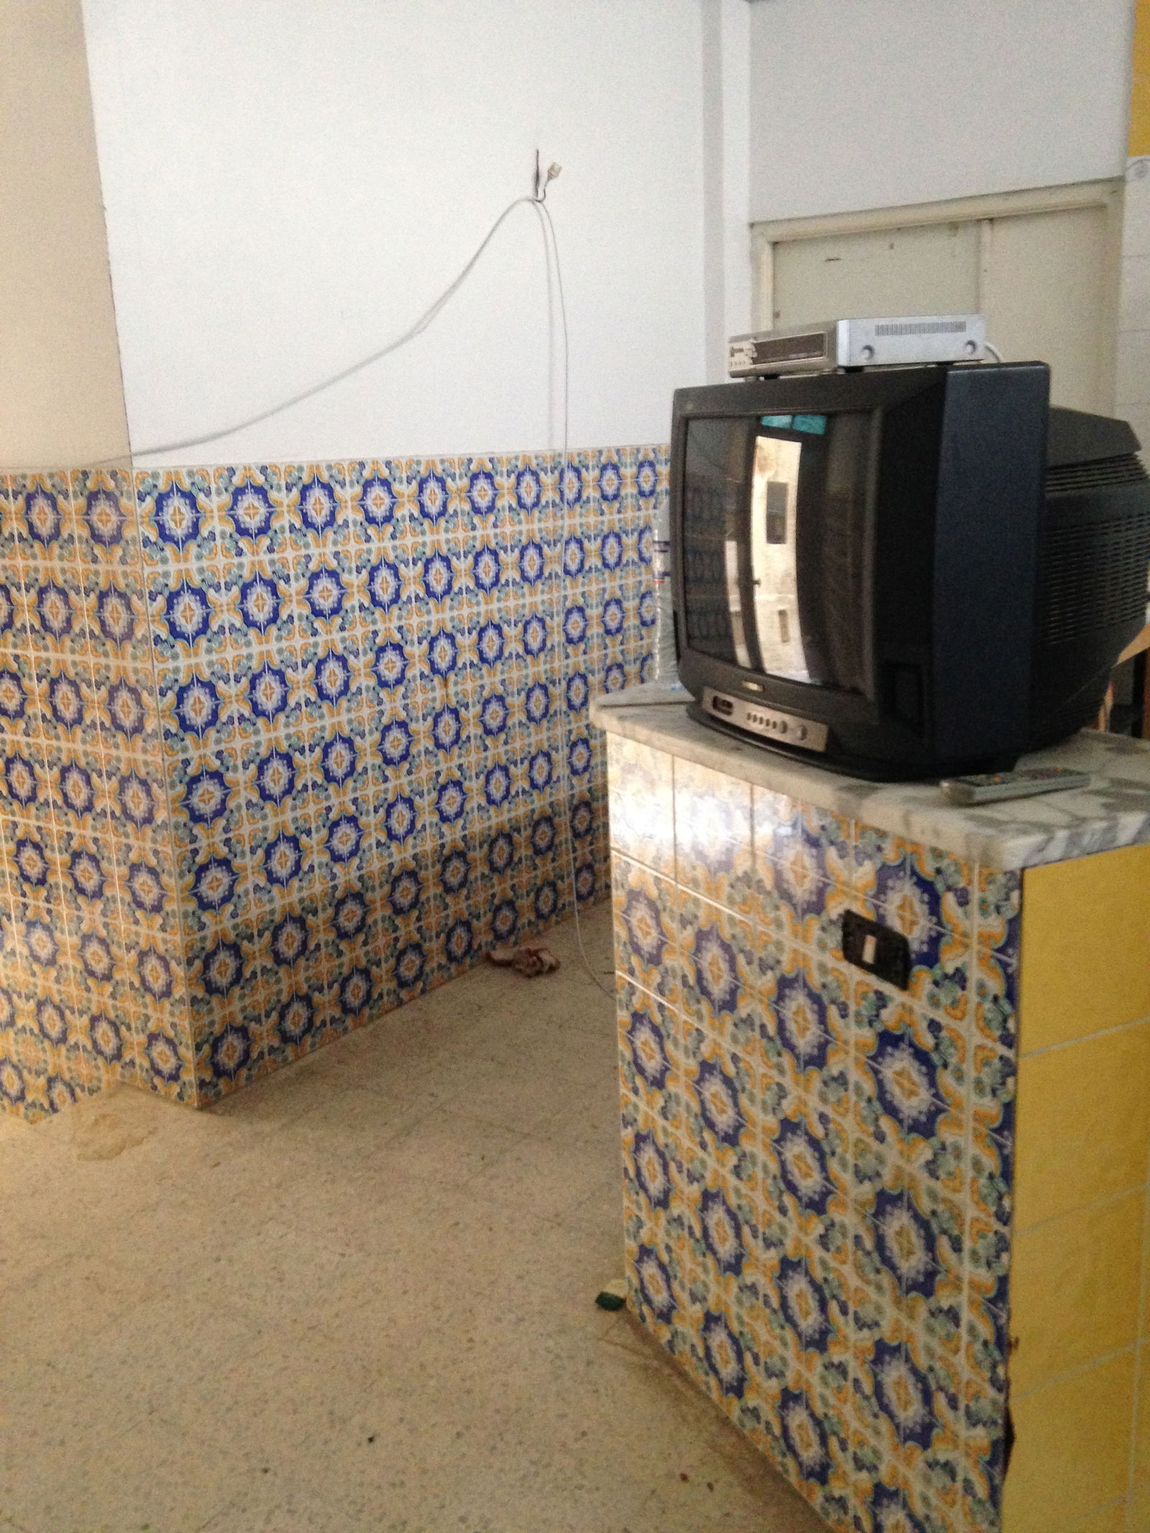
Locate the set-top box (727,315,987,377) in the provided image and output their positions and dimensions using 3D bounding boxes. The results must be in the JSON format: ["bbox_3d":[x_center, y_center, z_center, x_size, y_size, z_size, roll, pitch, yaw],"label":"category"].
[{"bbox_3d":[0.370,-0.560,1.968,0.208,0.058,0.312,-6,14,-18],"label":"set-top box"}]

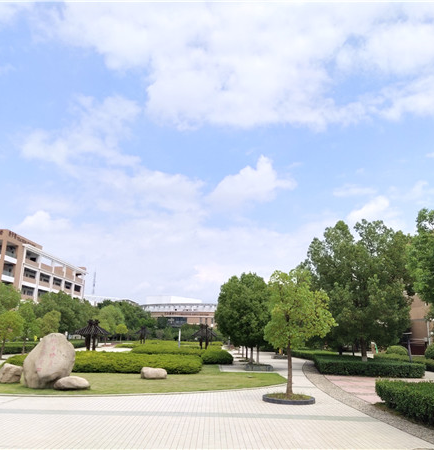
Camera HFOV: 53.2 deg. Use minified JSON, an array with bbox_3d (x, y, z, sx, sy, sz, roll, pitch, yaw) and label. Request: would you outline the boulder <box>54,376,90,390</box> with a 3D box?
[{"bbox_3d":[-4.232,4.616,12.602,0.999,0.322,0.650,6,-15,-17],"label":"boulder"}]

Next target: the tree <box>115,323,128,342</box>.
[{"bbox_3d":[-18.683,21.520,85.211,2.356,3.995,2.356,1,-15,0],"label":"tree"}]

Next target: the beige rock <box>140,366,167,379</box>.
[{"bbox_3d":[-2.605,6.125,18.026,1.080,0.470,0.720,1,-15,0],"label":"beige rock"}]

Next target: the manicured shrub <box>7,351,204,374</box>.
[{"bbox_3d":[-6.231,7.149,22.690,10.900,0.680,5.600,1,-15,0],"label":"manicured shrub"}]

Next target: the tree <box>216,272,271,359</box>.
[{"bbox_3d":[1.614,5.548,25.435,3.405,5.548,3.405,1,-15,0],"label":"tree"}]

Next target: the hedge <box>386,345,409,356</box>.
[{"bbox_3d":[14.812,10.646,35.557,1.974,1.463,1.974,1,-15,0],"label":"hedge"}]

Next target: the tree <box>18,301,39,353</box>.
[{"bbox_3d":[-15.750,8.516,35.915,2.066,4.285,2.066,1,-15,0],"label":"tree"}]

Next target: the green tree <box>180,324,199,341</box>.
[{"bbox_3d":[-5.533,22.217,87.182,4.021,4.283,4.021,1,-15,0],"label":"green tree"}]

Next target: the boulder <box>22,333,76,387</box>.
[{"bbox_3d":[-5.081,4.084,13.154,1.480,1.588,1.050,6,-15,-19],"label":"boulder"}]

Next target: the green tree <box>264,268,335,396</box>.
[{"bbox_3d":[2.322,2.991,12.196,1.991,3.557,1.991,-1,-15,10],"label":"green tree"}]

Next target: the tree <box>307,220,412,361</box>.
[{"bbox_3d":[8.013,3.869,24.366,5.858,8.563,5.858,1,-15,0],"label":"tree"}]

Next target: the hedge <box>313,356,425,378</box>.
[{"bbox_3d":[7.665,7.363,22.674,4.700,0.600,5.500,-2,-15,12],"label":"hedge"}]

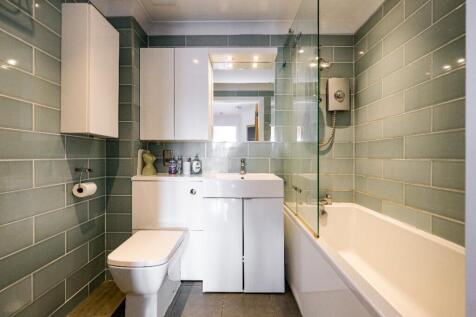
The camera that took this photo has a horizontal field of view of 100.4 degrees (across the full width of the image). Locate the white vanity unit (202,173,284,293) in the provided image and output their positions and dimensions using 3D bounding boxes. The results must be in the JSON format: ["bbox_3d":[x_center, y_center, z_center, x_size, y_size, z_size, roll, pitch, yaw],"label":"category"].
[{"bbox_3d":[0.047,0.572,1.684,0.604,0.848,0.434,0,0,0],"label":"white vanity unit"}]

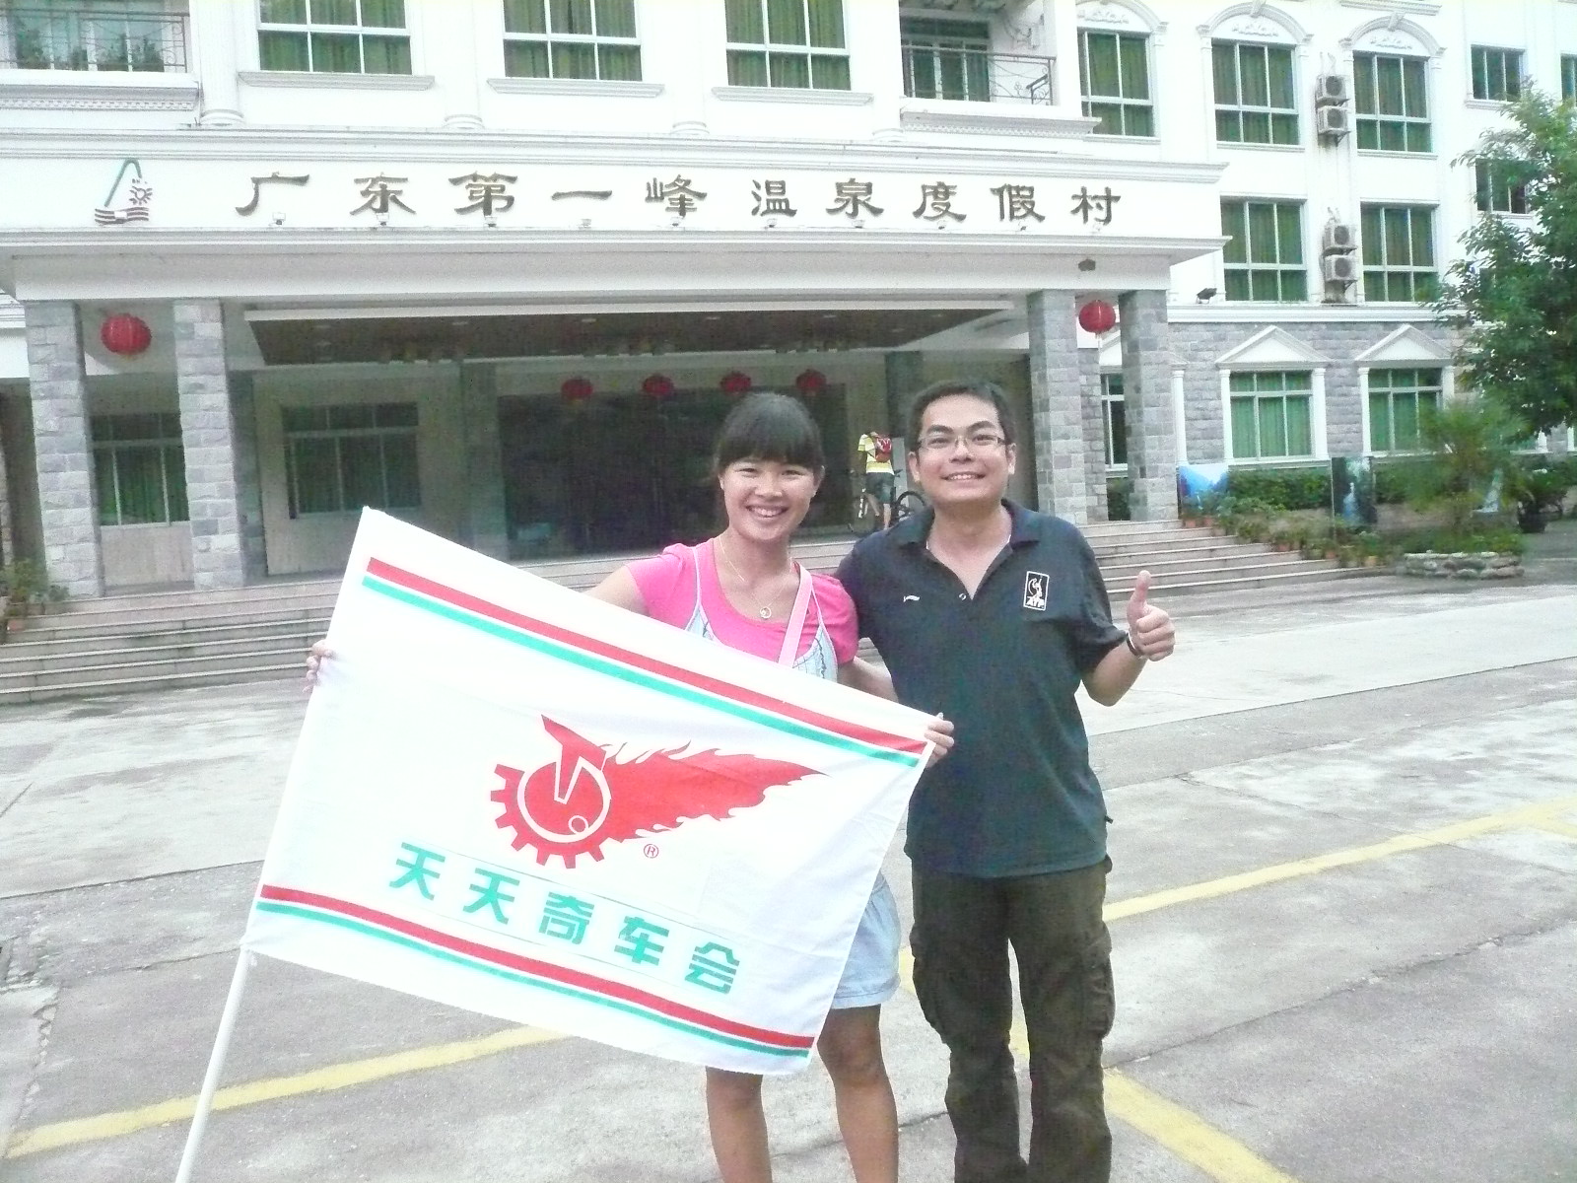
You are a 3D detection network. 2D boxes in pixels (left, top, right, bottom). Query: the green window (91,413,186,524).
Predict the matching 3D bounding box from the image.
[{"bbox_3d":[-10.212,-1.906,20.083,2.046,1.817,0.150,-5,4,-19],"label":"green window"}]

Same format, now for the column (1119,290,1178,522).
[{"bbox_3d":[5.470,-2.786,19.355,0.541,3.500,0.448,-5,4,-19],"label":"column"}]

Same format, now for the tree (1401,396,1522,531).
[{"bbox_3d":[9.791,-1.797,18.516,1.580,2.074,1.550,-5,4,-19],"label":"tree"}]

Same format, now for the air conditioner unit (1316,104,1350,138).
[{"bbox_3d":[12.170,-10.488,28.521,0.732,0.506,0.300,-5,3,-19],"label":"air conditioner unit"}]

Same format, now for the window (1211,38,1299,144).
[{"bbox_3d":[10.320,-10.960,28.152,2.186,2.175,0.150,-5,3,-19],"label":"window"}]

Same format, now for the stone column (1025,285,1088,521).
[{"bbox_3d":[4.227,-2.864,20.090,0.569,3.624,0.530,-5,3,-19],"label":"stone column"}]

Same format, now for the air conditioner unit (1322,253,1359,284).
[{"bbox_3d":[12.443,-7.235,28.721,0.755,0.512,0.300,-5,3,-19],"label":"air conditioner unit"}]

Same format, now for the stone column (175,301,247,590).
[{"bbox_3d":[-7.323,-1.831,16.169,0.533,3.571,0.530,-5,3,-19],"label":"stone column"}]

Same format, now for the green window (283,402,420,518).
[{"bbox_3d":[-7.568,-2.303,22.206,2.207,1.919,0.150,-5,3,-19],"label":"green window"}]

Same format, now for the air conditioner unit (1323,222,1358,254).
[{"bbox_3d":[11.848,-7.617,27.383,0.740,0.530,0.290,-5,4,-19],"label":"air conditioner unit"}]

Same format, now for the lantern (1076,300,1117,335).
[{"bbox_3d":[4.600,-4.077,19.014,0.551,0.514,0.551,-5,4,-19],"label":"lantern"}]

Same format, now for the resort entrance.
[{"bbox_3d":[-1.957,-2.318,24.100,6.737,2.957,0.300,-5,3,-19],"label":"resort entrance"}]

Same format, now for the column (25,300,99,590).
[{"bbox_3d":[-8.270,-1.588,14.601,0.541,3.500,0.448,-5,4,-19],"label":"column"}]

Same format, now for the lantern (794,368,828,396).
[{"bbox_3d":[0.437,-3.941,24.044,0.580,0.480,0.580,-4,3,0],"label":"lantern"}]

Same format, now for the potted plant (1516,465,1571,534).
[{"bbox_3d":[16.550,-2.013,27.977,1.080,1.513,1.080,-5,4,-19],"label":"potted plant"}]

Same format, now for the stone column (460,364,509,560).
[{"bbox_3d":[-5.388,-2.251,22.602,0.566,3.434,0.550,-5,3,-19],"label":"stone column"}]

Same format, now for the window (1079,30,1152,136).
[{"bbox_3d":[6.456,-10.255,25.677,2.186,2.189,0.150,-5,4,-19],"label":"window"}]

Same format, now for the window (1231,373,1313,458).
[{"bbox_3d":[10.834,-3.940,28.558,2.227,1.934,0.150,-5,3,-19],"label":"window"}]

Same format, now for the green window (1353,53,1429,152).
[{"bbox_3d":[13.896,-11.221,29.368,2.128,2.116,0.150,-5,3,-19],"label":"green window"}]

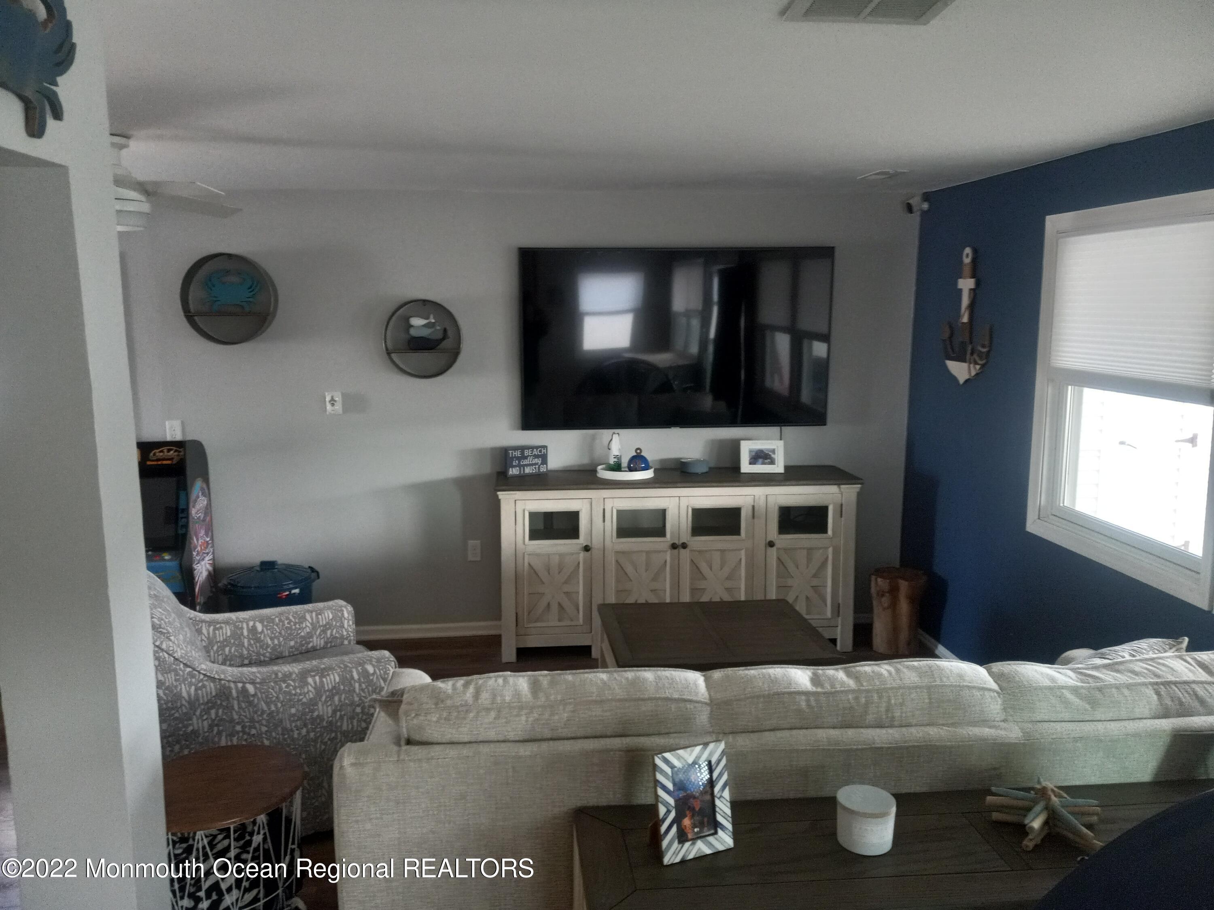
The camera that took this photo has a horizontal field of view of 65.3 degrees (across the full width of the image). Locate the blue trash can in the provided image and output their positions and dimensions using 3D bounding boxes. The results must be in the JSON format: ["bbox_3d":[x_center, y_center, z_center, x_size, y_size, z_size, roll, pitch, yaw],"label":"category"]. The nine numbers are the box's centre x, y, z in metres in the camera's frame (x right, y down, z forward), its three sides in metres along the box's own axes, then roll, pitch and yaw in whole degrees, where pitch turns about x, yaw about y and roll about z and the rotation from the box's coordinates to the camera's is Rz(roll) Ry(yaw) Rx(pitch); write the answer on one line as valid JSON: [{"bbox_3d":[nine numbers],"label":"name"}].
[{"bbox_3d":[-1.672,0.803,4.742,0.480,0.550,0.450,0,9,0],"label":"blue trash can"}]

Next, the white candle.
[{"bbox_3d":[0.517,0.728,1.887,0.111,0.087,0.111,-1,9,-5],"label":"white candle"}]

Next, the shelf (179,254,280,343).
[{"bbox_3d":[-1.900,-0.786,4.786,0.445,0.450,0.140,-1,9,-6],"label":"shelf"}]

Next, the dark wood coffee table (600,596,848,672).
[{"bbox_3d":[0.434,0.969,4.024,0.874,0.485,0.723,-1,9,-6],"label":"dark wood coffee table"}]

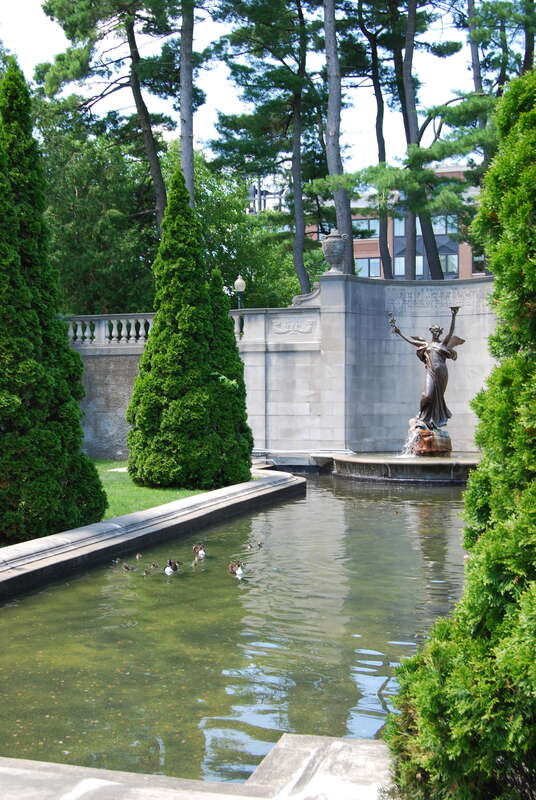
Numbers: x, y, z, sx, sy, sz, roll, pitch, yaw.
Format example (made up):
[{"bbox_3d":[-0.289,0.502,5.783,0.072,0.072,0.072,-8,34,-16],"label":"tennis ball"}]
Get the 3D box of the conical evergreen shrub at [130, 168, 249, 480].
[{"bbox_3d":[-1.490,-1.420,17.700,2.350,6.000,2.350,0,0,0],"label":"conical evergreen shrub"}]

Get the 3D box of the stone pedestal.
[{"bbox_3d":[4.480,1.090,25.750,1.180,0.940,1.100,0,0,16],"label":"stone pedestal"}]

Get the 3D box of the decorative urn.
[{"bbox_3d":[1.885,-4.240,26.500,0.770,1.250,0.720,0,0,0],"label":"decorative urn"}]

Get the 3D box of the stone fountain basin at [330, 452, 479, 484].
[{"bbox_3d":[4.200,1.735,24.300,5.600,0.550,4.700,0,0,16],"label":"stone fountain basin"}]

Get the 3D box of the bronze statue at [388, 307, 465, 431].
[{"bbox_3d":[4.375,-0.870,25.750,2.000,3.400,1.150,0,0,16],"label":"bronze statue"}]

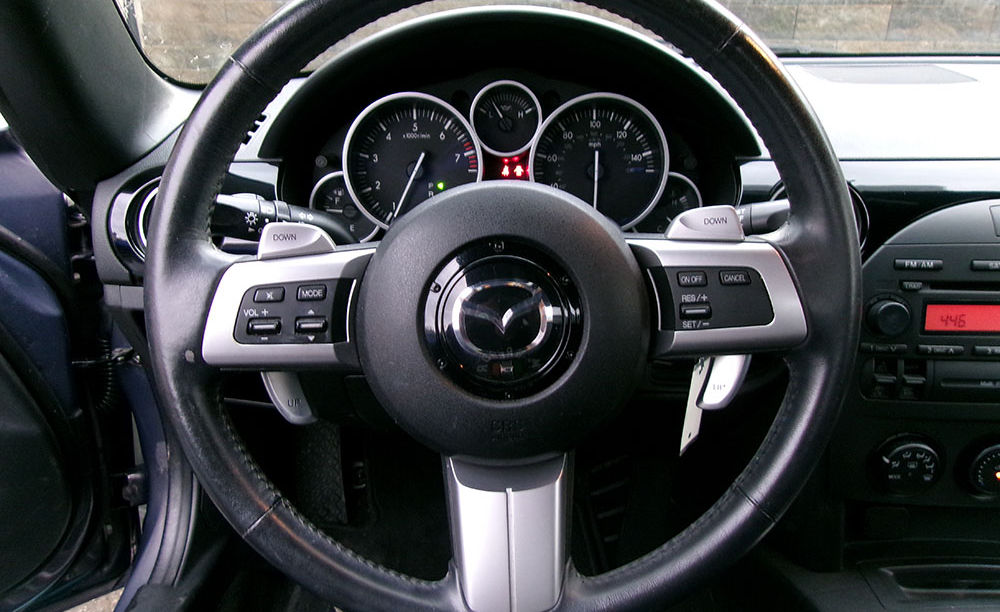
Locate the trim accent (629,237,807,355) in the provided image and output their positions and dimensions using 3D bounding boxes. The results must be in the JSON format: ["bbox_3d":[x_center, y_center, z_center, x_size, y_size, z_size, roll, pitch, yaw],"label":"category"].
[{"bbox_3d":[0.115,-0.005,0.414,0.093,0.062,0.024,0,-3,0],"label":"trim accent"}]

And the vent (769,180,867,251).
[{"bbox_3d":[0.247,-0.065,0.608,0.080,0.080,0.045,0,7,0],"label":"vent"}]

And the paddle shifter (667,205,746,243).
[{"bbox_3d":[0.110,-0.044,0.419,0.043,0.021,0.020,0,-5,0],"label":"paddle shifter"}]

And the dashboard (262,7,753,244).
[{"bbox_3d":[0.006,-0.135,0.615,0.355,0.185,0.150,0,8,0],"label":"dashboard"}]

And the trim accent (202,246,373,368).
[{"bbox_3d":[-0.113,0.000,0.414,0.090,0.063,0.024,0,-3,0],"label":"trim accent"}]

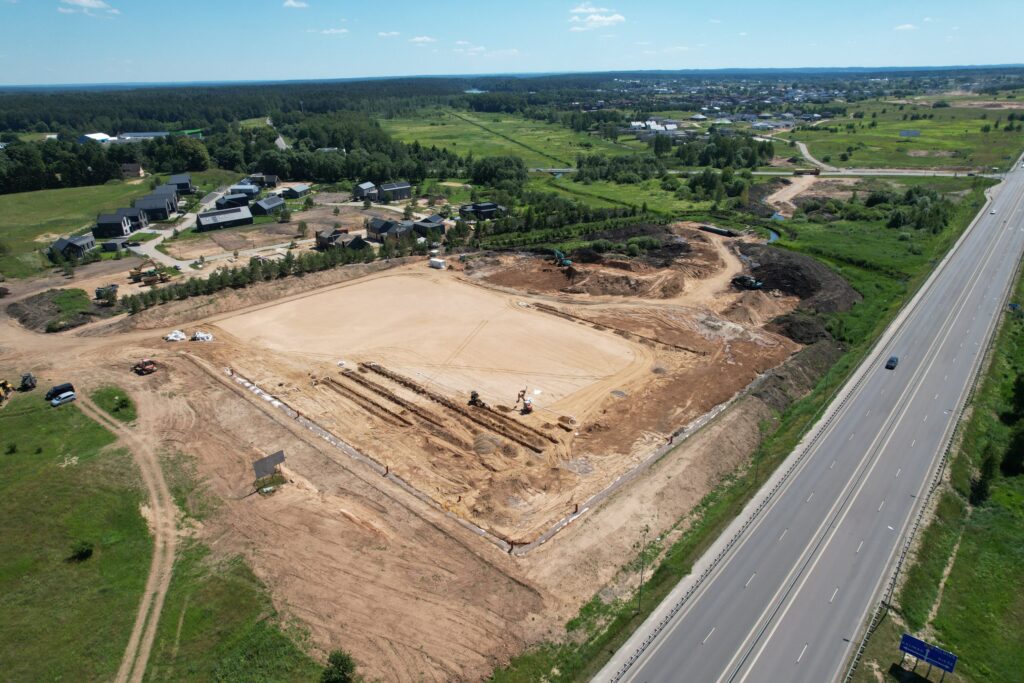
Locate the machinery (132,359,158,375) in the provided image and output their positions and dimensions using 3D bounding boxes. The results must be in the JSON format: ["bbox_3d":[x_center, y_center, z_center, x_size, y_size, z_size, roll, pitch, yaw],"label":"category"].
[{"bbox_3d":[-90.420,6.250,153.650,5.300,2.700,2.200,-17,28,-32],"label":"machinery"}]

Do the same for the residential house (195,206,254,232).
[{"bbox_3d":[-132.330,-56.330,287.150,22.500,7.000,9.400,-21,30,-38],"label":"residential house"}]

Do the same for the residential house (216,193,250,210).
[{"bbox_3d":[-149.490,-74.690,335.410,8.200,6.000,14.500,16,29,35],"label":"residential house"}]

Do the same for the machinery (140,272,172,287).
[{"bbox_3d":[-121.840,-21.670,214.570,8.200,3.300,2.600,-20,30,-38],"label":"machinery"}]

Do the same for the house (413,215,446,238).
[{"bbox_3d":[-36.370,-50.590,277.410,10.500,6.500,11.500,16,28,34],"label":"house"}]

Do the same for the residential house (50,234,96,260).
[{"bbox_3d":[-173.580,-37.540,247.160,13.000,5.400,13.000,-3,23,-5],"label":"residential house"}]

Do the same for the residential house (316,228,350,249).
[{"bbox_3d":[-73.670,-42.270,255.420,8.500,6.300,10.000,-21,30,-39],"label":"residential house"}]

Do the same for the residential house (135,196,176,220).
[{"bbox_3d":[-176.700,-66.830,311.120,14.000,8.800,19.000,-4,23,-8],"label":"residential house"}]

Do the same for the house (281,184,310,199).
[{"bbox_3d":[-122.740,-86.010,357.320,8.800,5.800,14.000,3,24,9],"label":"house"}]

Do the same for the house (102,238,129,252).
[{"bbox_3d":[-163.400,-39.300,256.780,6.200,3.000,5.400,-5,23,-10],"label":"house"}]

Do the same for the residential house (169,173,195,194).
[{"bbox_3d":[-200.650,-94.550,379.530,11.700,9.200,8.000,-4,23,-7],"label":"residential house"}]

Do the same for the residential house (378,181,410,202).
[{"bbox_3d":[-65.040,-83.190,347.930,15.800,8.800,8.300,-15,27,-30],"label":"residential house"}]

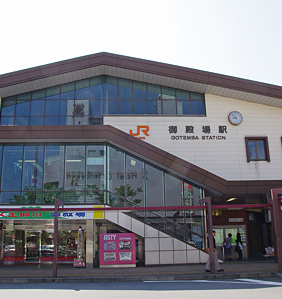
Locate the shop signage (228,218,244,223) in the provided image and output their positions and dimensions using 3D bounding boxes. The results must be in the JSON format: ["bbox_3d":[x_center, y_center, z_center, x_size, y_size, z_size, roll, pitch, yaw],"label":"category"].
[{"bbox_3d":[6.003,4.463,21.189,0.957,0.270,0.080,0,-14,-3],"label":"shop signage"}]

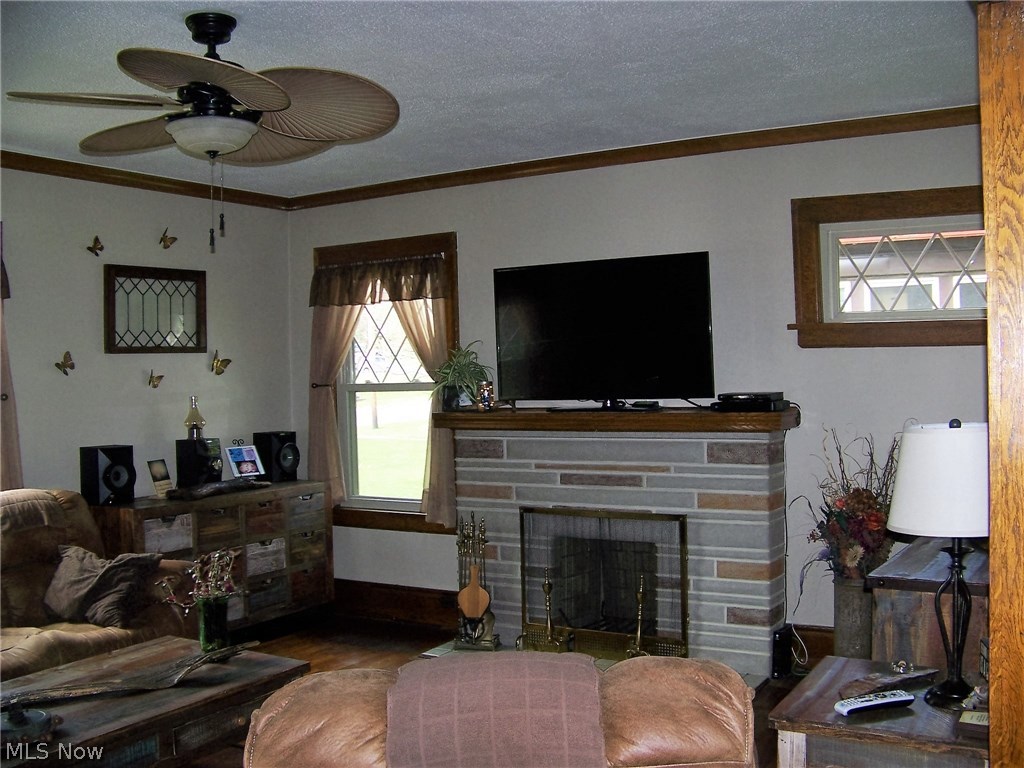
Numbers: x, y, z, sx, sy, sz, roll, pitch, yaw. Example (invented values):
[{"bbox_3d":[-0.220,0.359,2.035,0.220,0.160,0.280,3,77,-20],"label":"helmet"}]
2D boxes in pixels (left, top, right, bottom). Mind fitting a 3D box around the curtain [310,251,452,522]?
[{"bbox_3d":[-0.746,0.009,5.872,0.970,1.550,0.120,-1,1,31],"label":"curtain"}]

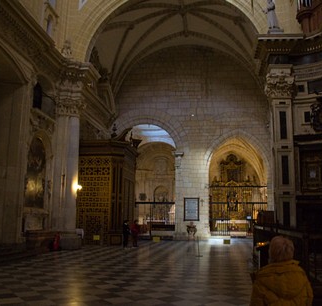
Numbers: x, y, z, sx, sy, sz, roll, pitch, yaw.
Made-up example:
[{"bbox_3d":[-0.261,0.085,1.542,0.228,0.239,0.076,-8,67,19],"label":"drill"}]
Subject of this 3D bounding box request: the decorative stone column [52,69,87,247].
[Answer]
[{"bbox_3d":[-4.986,0.143,19.718,1.300,10.400,1.300,-1,-11,9],"label":"decorative stone column"}]

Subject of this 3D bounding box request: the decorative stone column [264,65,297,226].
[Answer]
[{"bbox_3d":[5.395,0.008,15.093,1.250,8.400,0.950,-1,-11,9],"label":"decorative stone column"}]

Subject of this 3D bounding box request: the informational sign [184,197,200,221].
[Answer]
[{"bbox_3d":[2.378,4.364,26.529,1.200,1.800,0.080,-1,-11,9],"label":"informational sign"}]

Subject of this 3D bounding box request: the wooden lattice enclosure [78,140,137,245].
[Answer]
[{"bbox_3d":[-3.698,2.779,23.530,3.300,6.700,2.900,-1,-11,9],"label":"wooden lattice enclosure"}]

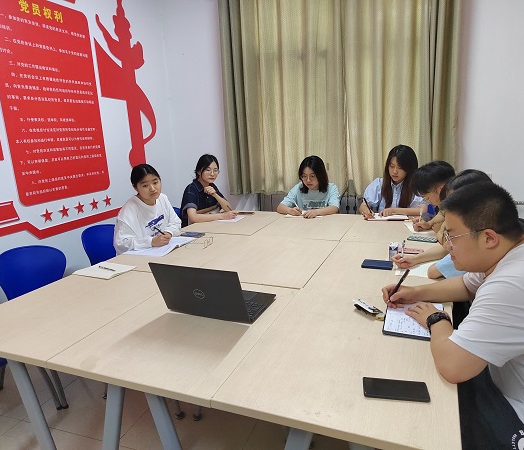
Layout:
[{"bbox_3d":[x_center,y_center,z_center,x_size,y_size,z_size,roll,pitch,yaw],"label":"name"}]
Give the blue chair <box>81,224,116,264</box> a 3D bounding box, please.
[{"bbox_3d":[-1.027,0.413,2.943,0.550,0.830,0.490,3,15,26],"label":"blue chair"}]

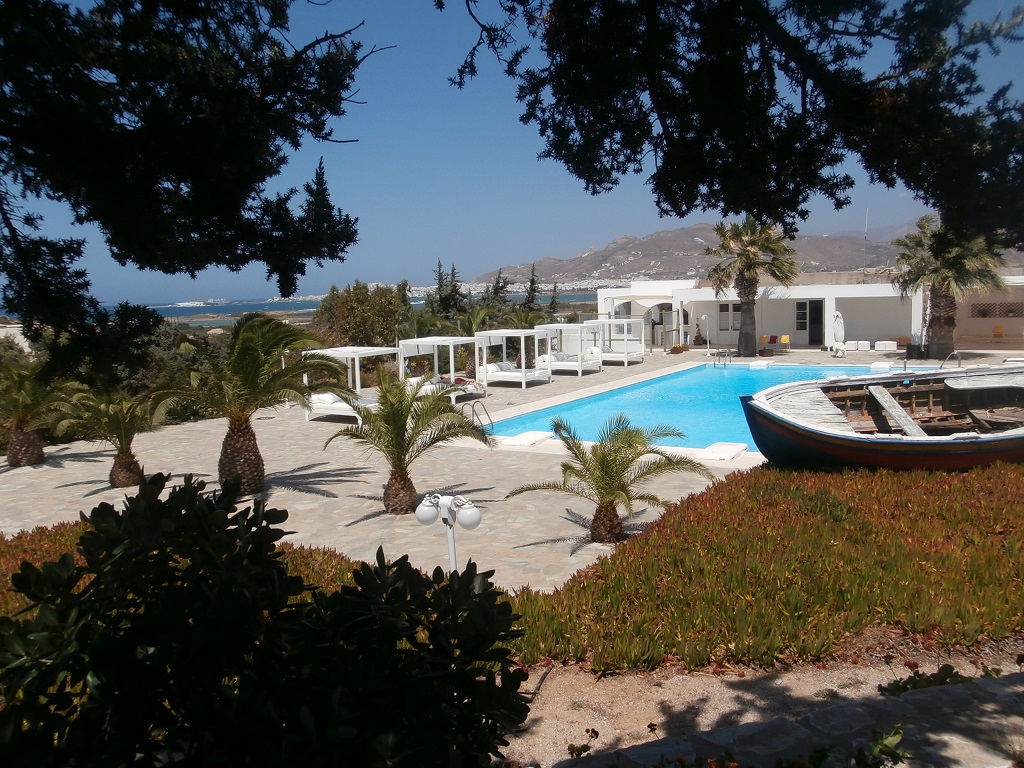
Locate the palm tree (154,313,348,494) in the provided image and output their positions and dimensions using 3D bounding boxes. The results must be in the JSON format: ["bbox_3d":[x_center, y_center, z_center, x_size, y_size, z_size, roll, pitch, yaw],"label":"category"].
[{"bbox_3d":[-4.705,0.323,16.326,3.408,3.281,3.170,-4,6,-17],"label":"palm tree"}]

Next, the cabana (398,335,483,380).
[{"bbox_3d":[-2.215,-0.464,29.061,2.065,1.986,1.803,2,7,33],"label":"cabana"}]

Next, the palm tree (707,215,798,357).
[{"bbox_3d":[11.595,-4.785,42.874,4.279,6.732,3.979,0,6,15],"label":"palm tree"}]

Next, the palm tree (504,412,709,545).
[{"bbox_3d":[1.351,1.302,12.331,2.873,1.774,2.672,-1,6,6],"label":"palm tree"}]

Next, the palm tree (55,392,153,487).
[{"bbox_3d":[-7.824,1.090,17.110,1.761,1.799,1.638,-5,7,-24],"label":"palm tree"}]

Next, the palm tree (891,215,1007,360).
[{"bbox_3d":[18.560,-4.168,37.896,4.438,6.092,4.127,1,7,26],"label":"palm tree"}]

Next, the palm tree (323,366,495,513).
[{"bbox_3d":[-1.677,0.874,14.380,2.668,2.395,2.481,-3,6,-8],"label":"palm tree"}]

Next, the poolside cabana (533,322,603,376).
[{"bbox_3d":[2.336,-1.404,36.459,2.065,1.986,1.803,2,7,33],"label":"poolside cabana"}]

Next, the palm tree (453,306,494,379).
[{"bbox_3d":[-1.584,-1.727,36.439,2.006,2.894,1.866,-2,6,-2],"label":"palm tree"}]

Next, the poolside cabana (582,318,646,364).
[{"bbox_3d":[4.634,-1.869,40.105,2.065,1.986,1.803,2,7,33],"label":"poolside cabana"}]

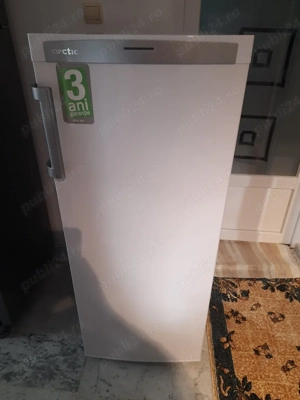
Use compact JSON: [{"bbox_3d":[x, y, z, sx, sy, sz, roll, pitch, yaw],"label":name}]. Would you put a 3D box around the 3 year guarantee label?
[{"bbox_3d":[-0.215,-0.305,0.840,0.093,0.168,0.004,2,30,2],"label":"3 year guarantee label"}]

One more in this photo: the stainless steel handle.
[{"bbox_3d":[-0.310,-0.201,0.903,0.058,0.287,0.040,2,30,2],"label":"stainless steel handle"}]

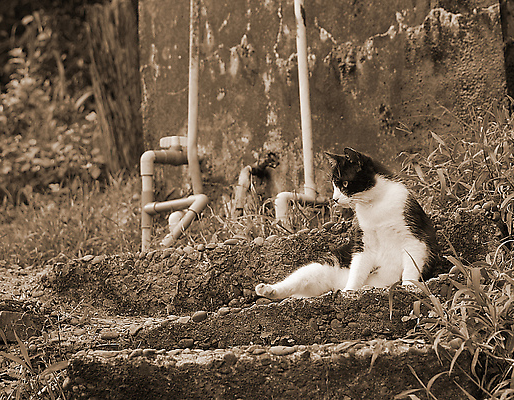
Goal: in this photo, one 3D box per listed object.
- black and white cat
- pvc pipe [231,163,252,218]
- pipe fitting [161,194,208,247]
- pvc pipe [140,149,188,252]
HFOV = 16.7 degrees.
[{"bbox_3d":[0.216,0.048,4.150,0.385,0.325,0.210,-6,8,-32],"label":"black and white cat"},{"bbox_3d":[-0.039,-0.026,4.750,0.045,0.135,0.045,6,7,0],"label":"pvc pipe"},{"bbox_3d":[-0.185,0.051,4.420,0.120,0.120,0.100,-1,7,0],"label":"pipe fitting"},{"bbox_3d":[-0.238,0.001,4.470,0.120,0.260,0.050,-1,7,0],"label":"pvc pipe"}]

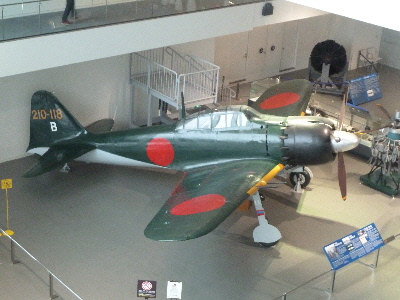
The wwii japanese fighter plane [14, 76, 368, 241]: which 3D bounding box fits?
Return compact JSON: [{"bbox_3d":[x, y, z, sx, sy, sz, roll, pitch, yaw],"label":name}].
[{"bbox_3d":[-0.509,-0.257,19.679,8.914,2.977,10.997,10,24,16],"label":"wwii japanese fighter plane"}]

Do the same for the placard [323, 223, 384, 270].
[{"bbox_3d":[3.328,2.058,16.608,1.748,0.539,0.070,-18,-14,-37],"label":"placard"}]

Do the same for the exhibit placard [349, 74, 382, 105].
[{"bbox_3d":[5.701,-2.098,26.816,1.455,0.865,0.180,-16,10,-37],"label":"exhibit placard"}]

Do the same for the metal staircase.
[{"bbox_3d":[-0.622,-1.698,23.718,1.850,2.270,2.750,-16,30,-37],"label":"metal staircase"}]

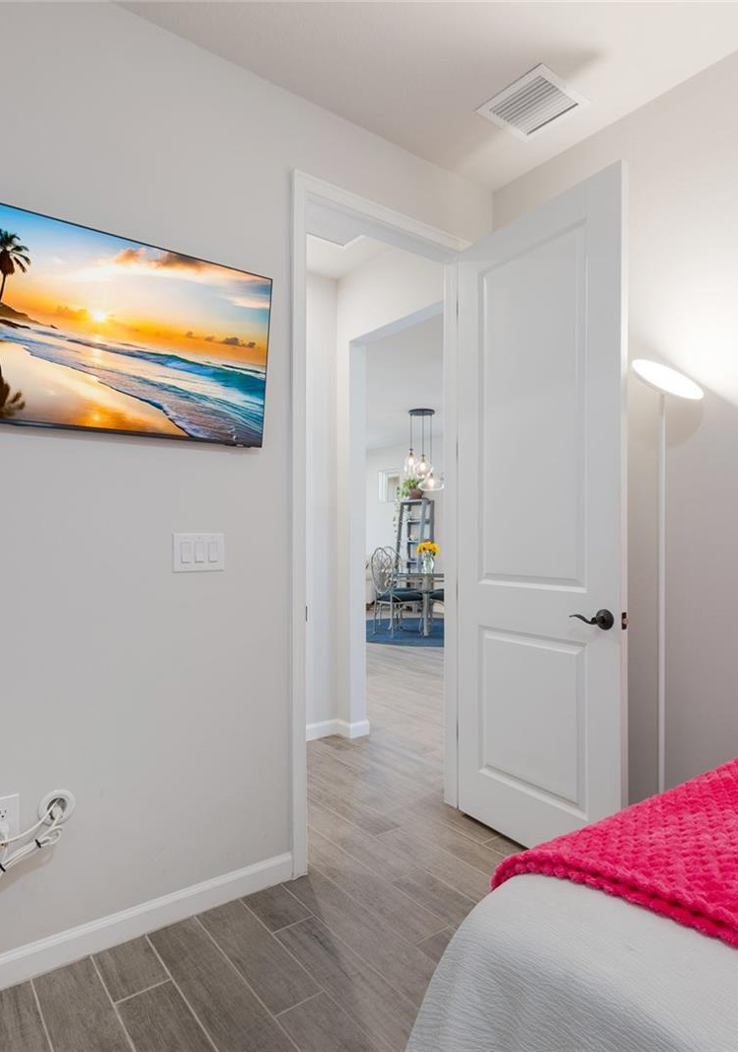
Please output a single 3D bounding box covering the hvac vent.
[{"bbox_3d":[0.608,-1.551,2.269,0.290,0.020,0.290,1,-1,-37],"label":"hvac vent"}]

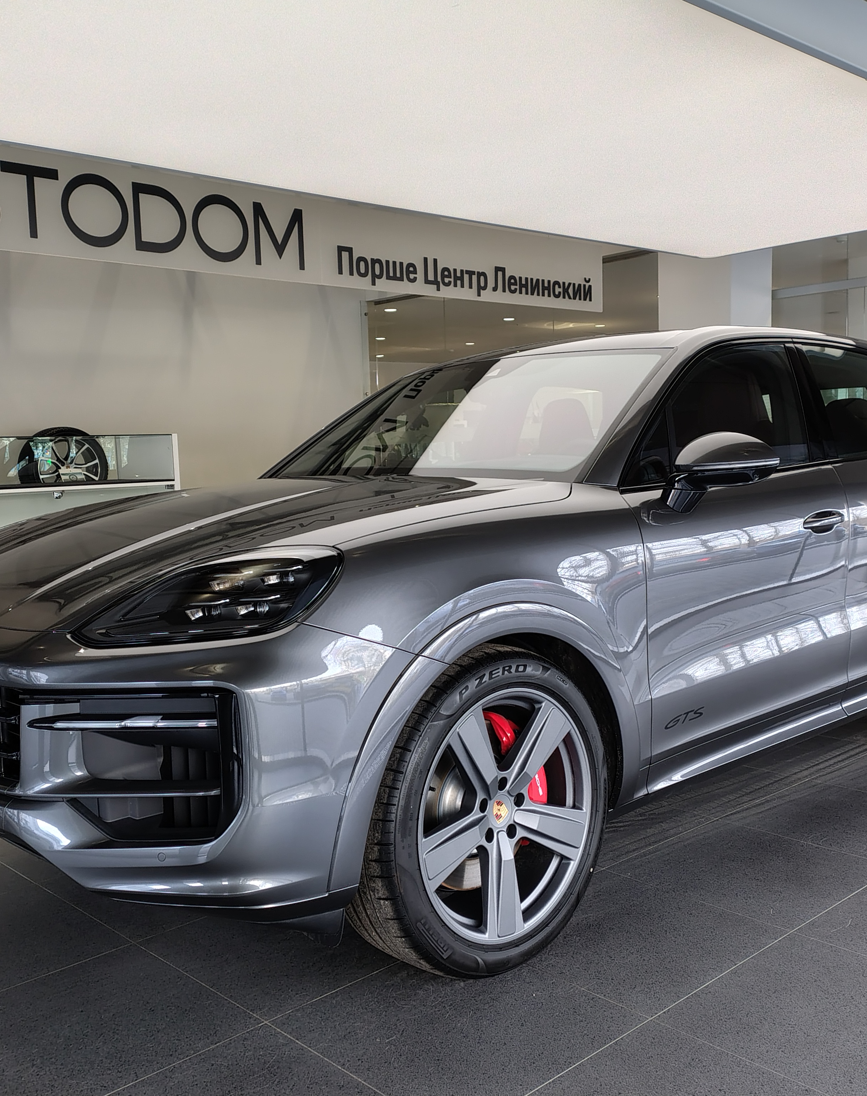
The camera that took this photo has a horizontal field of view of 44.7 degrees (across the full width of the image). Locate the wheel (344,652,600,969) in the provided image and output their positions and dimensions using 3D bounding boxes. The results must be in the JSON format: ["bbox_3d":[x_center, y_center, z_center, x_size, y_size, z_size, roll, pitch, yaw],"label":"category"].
[{"bbox_3d":[0.098,0.642,2.651,0.785,0.785,0.290,-7,7,-43],"label":"wheel"}]

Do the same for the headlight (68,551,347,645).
[{"bbox_3d":[-0.493,0.119,2.318,0.420,0.215,0.460,-7,7,-43],"label":"headlight"}]

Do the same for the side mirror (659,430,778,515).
[{"bbox_3d":[0.840,-0.223,3.088,0.210,0.225,0.260,-7,7,-43],"label":"side mirror"}]

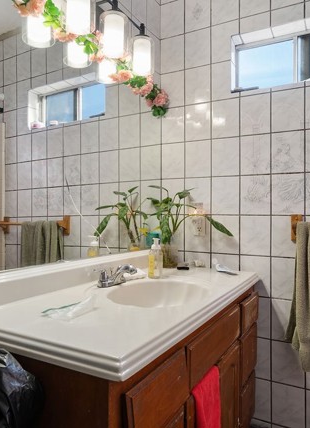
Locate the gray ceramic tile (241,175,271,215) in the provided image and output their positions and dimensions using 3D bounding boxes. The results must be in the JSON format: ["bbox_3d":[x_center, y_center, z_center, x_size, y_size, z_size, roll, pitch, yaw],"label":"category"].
[{"bbox_3d":[0.507,-0.095,1.620,0.150,0.201,0.010,0,-1,27],"label":"gray ceramic tile"}]

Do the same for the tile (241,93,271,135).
[{"bbox_3d":[0.510,-0.501,1.625,0.150,0.201,0.010,0,-1,27],"label":"tile"}]

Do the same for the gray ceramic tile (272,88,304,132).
[{"bbox_3d":[0.645,-0.501,1.555,0.150,0.201,0.010,0,-1,27],"label":"gray ceramic tile"}]

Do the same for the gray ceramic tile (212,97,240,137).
[{"bbox_3d":[0.374,-0.501,1.695,0.150,0.201,0.010,0,-1,27],"label":"gray ceramic tile"}]

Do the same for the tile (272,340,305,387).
[{"bbox_3d":[0.636,0.718,1.540,0.150,0.201,0.010,0,-1,27],"label":"tile"}]

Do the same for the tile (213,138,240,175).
[{"bbox_3d":[0.386,-0.302,1.740,0.152,0.204,0.010,0,0,29],"label":"tile"}]

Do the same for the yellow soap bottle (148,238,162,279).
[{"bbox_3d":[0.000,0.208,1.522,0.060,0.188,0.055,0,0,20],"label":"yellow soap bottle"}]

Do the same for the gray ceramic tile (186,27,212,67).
[{"bbox_3d":[0.245,-0.929,1.804,0.152,0.204,0.010,0,-1,27],"label":"gray ceramic tile"}]

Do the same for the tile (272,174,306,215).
[{"bbox_3d":[0.659,-0.094,1.585,0.152,0.204,0.010,0,-1,27],"label":"tile"}]

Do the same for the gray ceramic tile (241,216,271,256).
[{"bbox_3d":[0.519,0.113,1.653,0.152,0.204,0.010,0,-1,27],"label":"gray ceramic tile"}]

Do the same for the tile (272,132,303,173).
[{"bbox_3d":[0.659,-0.301,1.590,0.152,0.204,0.010,0,0,29],"label":"tile"}]

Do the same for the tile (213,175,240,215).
[{"bbox_3d":[0.386,-0.093,1.740,0.152,0.204,0.010,0,0,29],"label":"tile"}]

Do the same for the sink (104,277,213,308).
[{"bbox_3d":[0.012,0.348,1.163,0.345,0.140,0.430,0,-1,27],"label":"sink"}]

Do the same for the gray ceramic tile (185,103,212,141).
[{"bbox_3d":[0.238,-0.501,1.764,0.150,0.201,0.010,0,-1,27],"label":"gray ceramic tile"}]

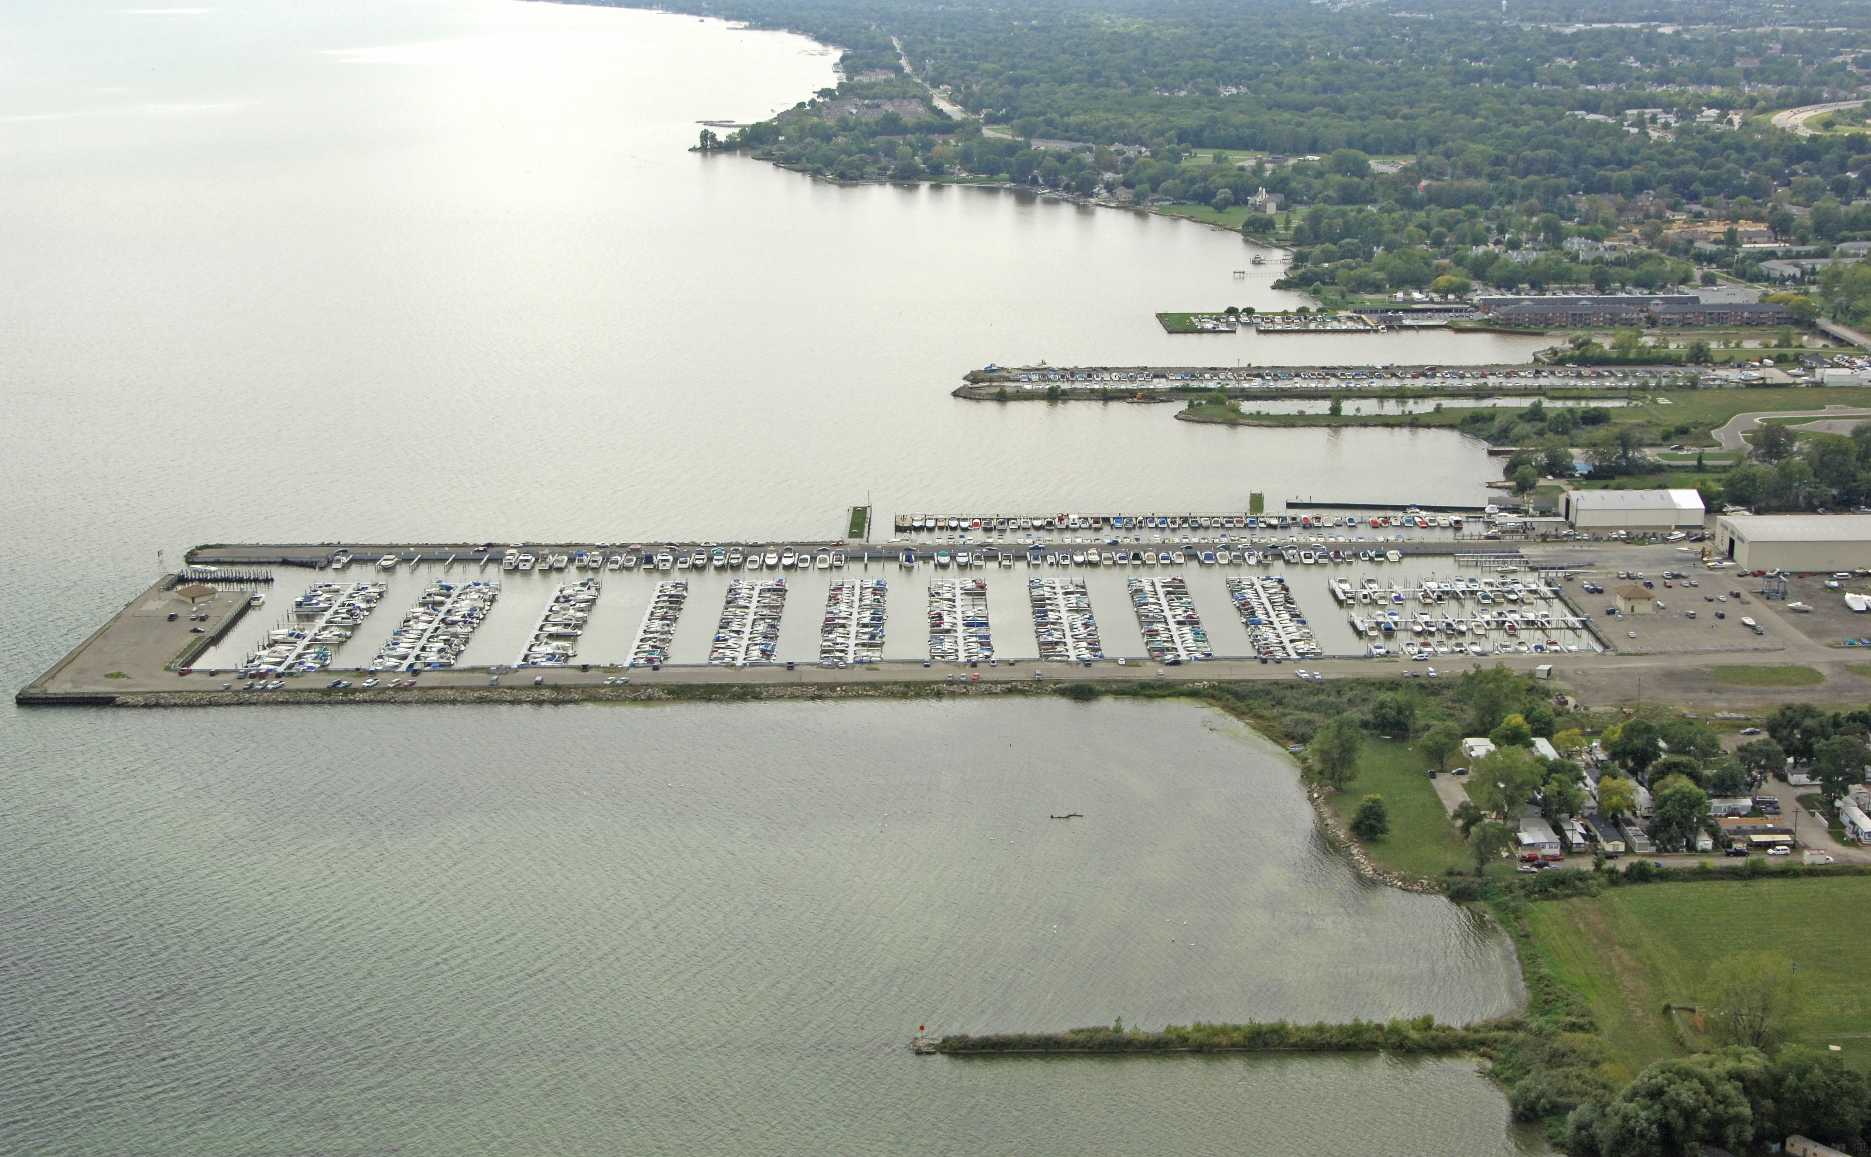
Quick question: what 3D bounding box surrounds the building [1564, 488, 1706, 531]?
[{"bbox_3d":[249.484,-25.703,892.243,45.886,11.581,22.833,0,14,-2],"label":"building"}]

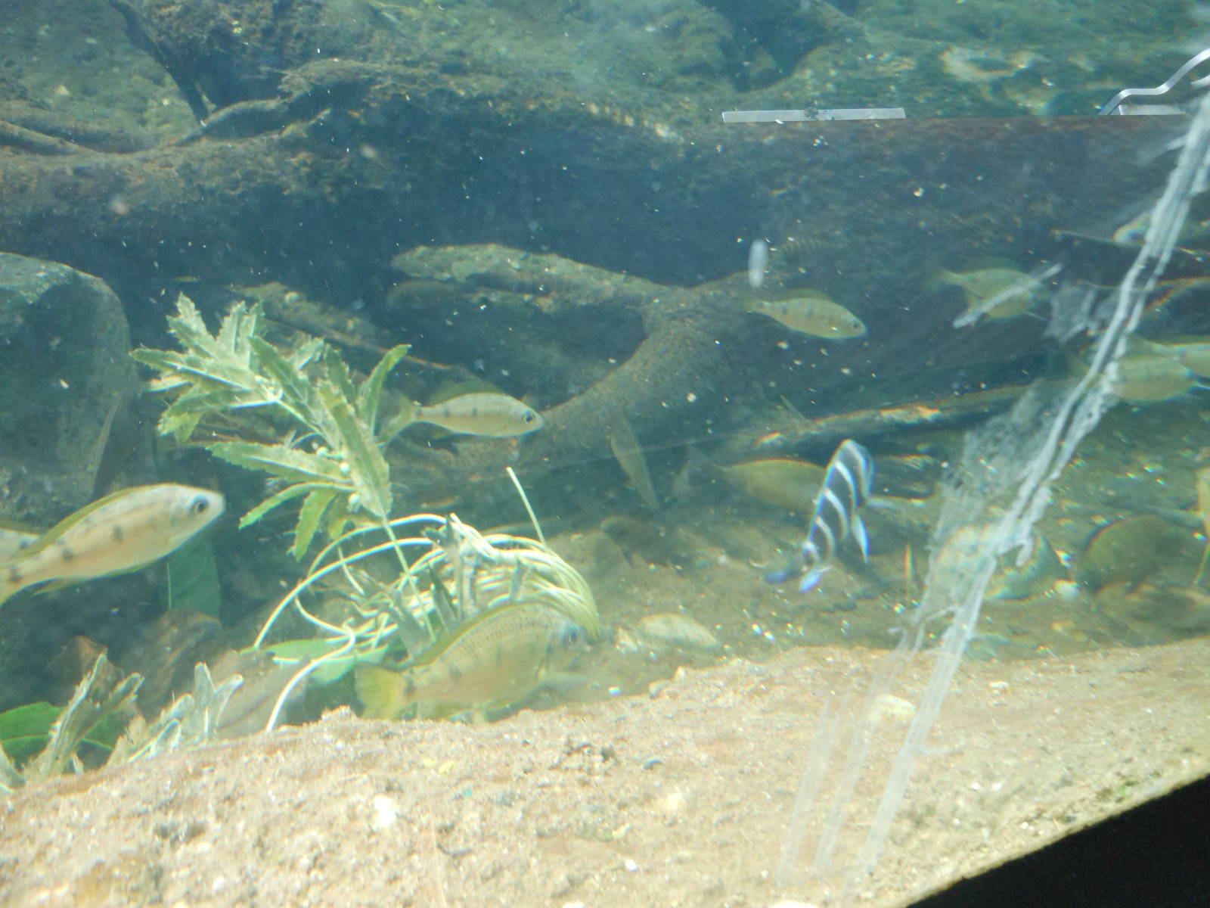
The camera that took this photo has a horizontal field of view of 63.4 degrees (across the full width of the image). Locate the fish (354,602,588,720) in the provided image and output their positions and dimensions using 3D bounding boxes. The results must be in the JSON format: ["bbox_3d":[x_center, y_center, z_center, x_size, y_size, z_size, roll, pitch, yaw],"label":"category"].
[{"bbox_3d":[-0.149,0.234,1.100,0.270,0.105,0.050,-12,16,-24],"label":"fish"}]

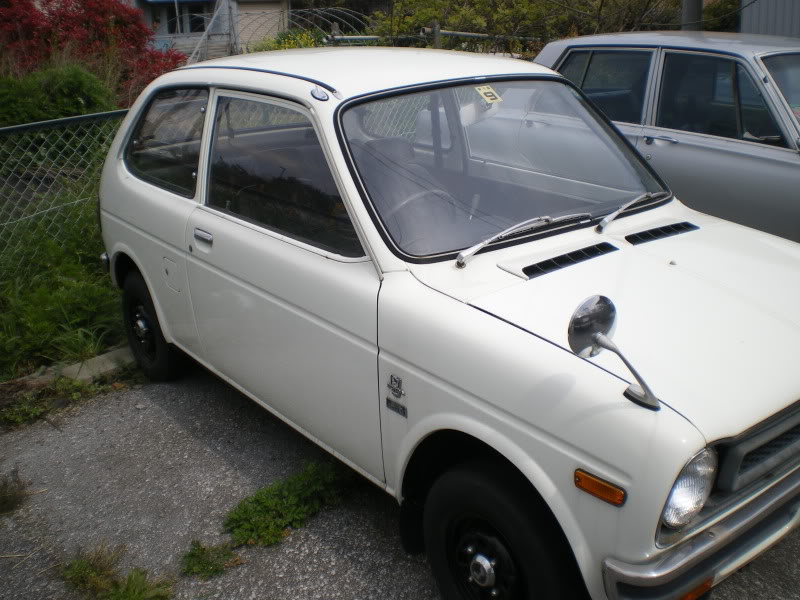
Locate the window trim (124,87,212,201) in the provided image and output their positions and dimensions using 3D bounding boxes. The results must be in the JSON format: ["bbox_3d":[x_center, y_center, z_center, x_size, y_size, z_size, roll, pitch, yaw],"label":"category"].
[{"bbox_3d":[-0.884,-0.622,3.092,0.070,0.390,0.690,5,12,-38],"label":"window trim"}]

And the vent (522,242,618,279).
[{"bbox_3d":[0.434,-0.099,2.115,0.330,0.025,0.055,-16,32,-36],"label":"vent"}]

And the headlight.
[{"bbox_3d":[0.590,0.384,1.698,0.170,0.170,0.075,-14,24,-33],"label":"headlight"}]

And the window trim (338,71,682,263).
[{"bbox_3d":[0.340,-0.428,2.458,1.150,0.100,0.600,-16,67,-36],"label":"window trim"}]

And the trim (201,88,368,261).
[{"bbox_3d":[-0.371,-0.396,2.474,0.060,0.410,1.040,4,13,-41],"label":"trim"}]

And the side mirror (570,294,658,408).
[{"bbox_3d":[0.416,0.099,1.605,0.150,0.210,0.180,-16,25,-36],"label":"side mirror"}]

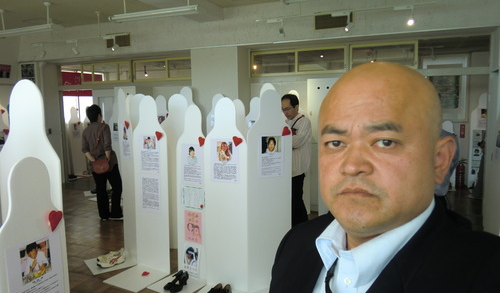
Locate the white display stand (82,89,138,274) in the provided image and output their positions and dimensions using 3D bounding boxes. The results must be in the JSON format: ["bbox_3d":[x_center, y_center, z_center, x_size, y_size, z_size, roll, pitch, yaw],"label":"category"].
[{"bbox_3d":[-1.416,0.306,3.738,0.400,1.758,0.400,-3,5,-36],"label":"white display stand"}]

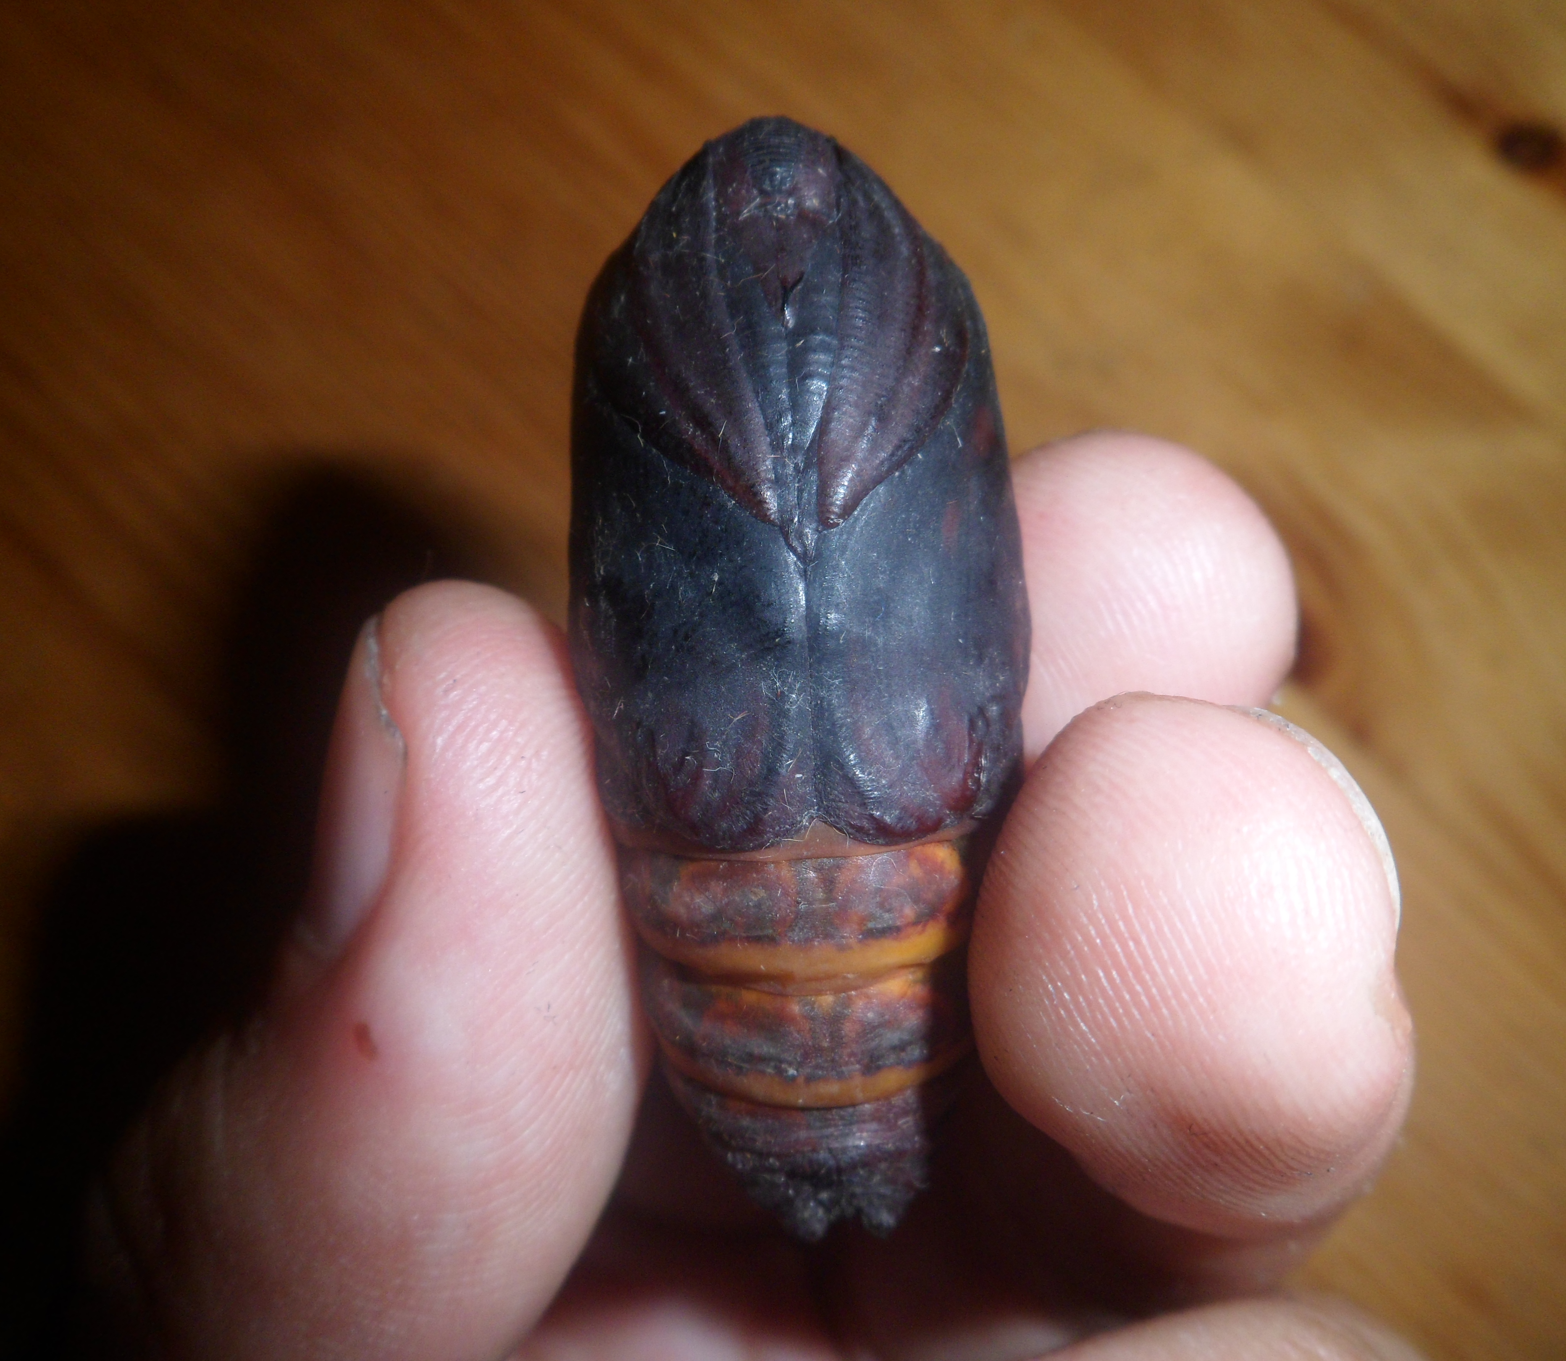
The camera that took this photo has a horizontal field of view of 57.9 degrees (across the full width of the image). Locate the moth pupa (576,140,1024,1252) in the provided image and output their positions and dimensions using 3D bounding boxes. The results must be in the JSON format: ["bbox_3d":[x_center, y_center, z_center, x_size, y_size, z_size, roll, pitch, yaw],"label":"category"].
[{"bbox_3d":[0.001,0.000,0.058,0.018,0.018,0.046,-3,95,1],"label":"moth pupa"}]

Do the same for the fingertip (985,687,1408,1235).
[{"bbox_3d":[0.015,0.011,0.054,0.015,0.022,0.018,-27,64,-7],"label":"fingertip"}]

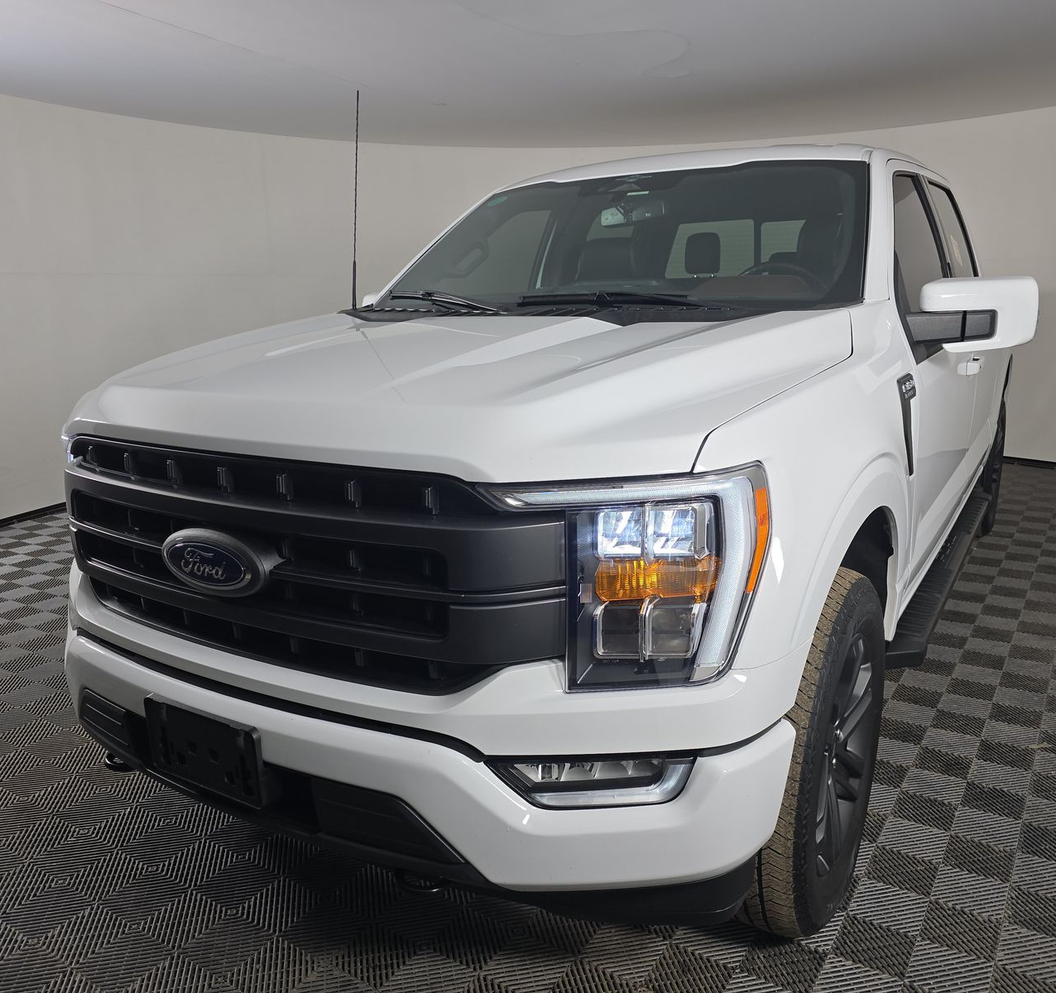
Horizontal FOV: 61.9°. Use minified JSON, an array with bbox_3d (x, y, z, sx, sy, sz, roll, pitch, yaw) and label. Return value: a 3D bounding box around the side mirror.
[{"bbox_3d":[1.272,-0.522,2.507,0.323,0.216,0.196,7,15,31],"label":"side mirror"}]

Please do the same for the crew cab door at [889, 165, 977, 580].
[{"bbox_3d":[1.293,-0.498,2.914,0.265,1.254,1.196,7,15,31],"label":"crew cab door"}]

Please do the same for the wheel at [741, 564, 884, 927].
[{"bbox_3d":[0.614,0.561,2.054,0.279,0.813,0.818,7,15,31],"label":"wheel"}]

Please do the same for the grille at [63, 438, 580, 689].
[{"bbox_3d":[-0.543,0.092,1.681,1.352,0.382,0.186,7,15,31],"label":"grille"}]

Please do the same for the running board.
[{"bbox_3d":[1.676,0.258,3.568,0.196,0.113,2.127,7,15,31],"label":"running board"}]

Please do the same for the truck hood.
[{"bbox_3d":[-0.241,-0.303,2.101,1.774,0.265,1.303,7,15,31],"label":"truck hood"}]

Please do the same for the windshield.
[{"bbox_3d":[0.261,-0.829,2.825,1.656,0.176,0.843,7,52,31],"label":"windshield"}]

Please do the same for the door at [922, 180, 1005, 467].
[{"bbox_3d":[1.846,-0.701,3.781,0.265,1.254,0.951,7,15,31],"label":"door"}]

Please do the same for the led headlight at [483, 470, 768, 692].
[{"bbox_3d":[0.179,0.128,1.406,0.387,0.367,0.323,7,15,31],"label":"led headlight"}]

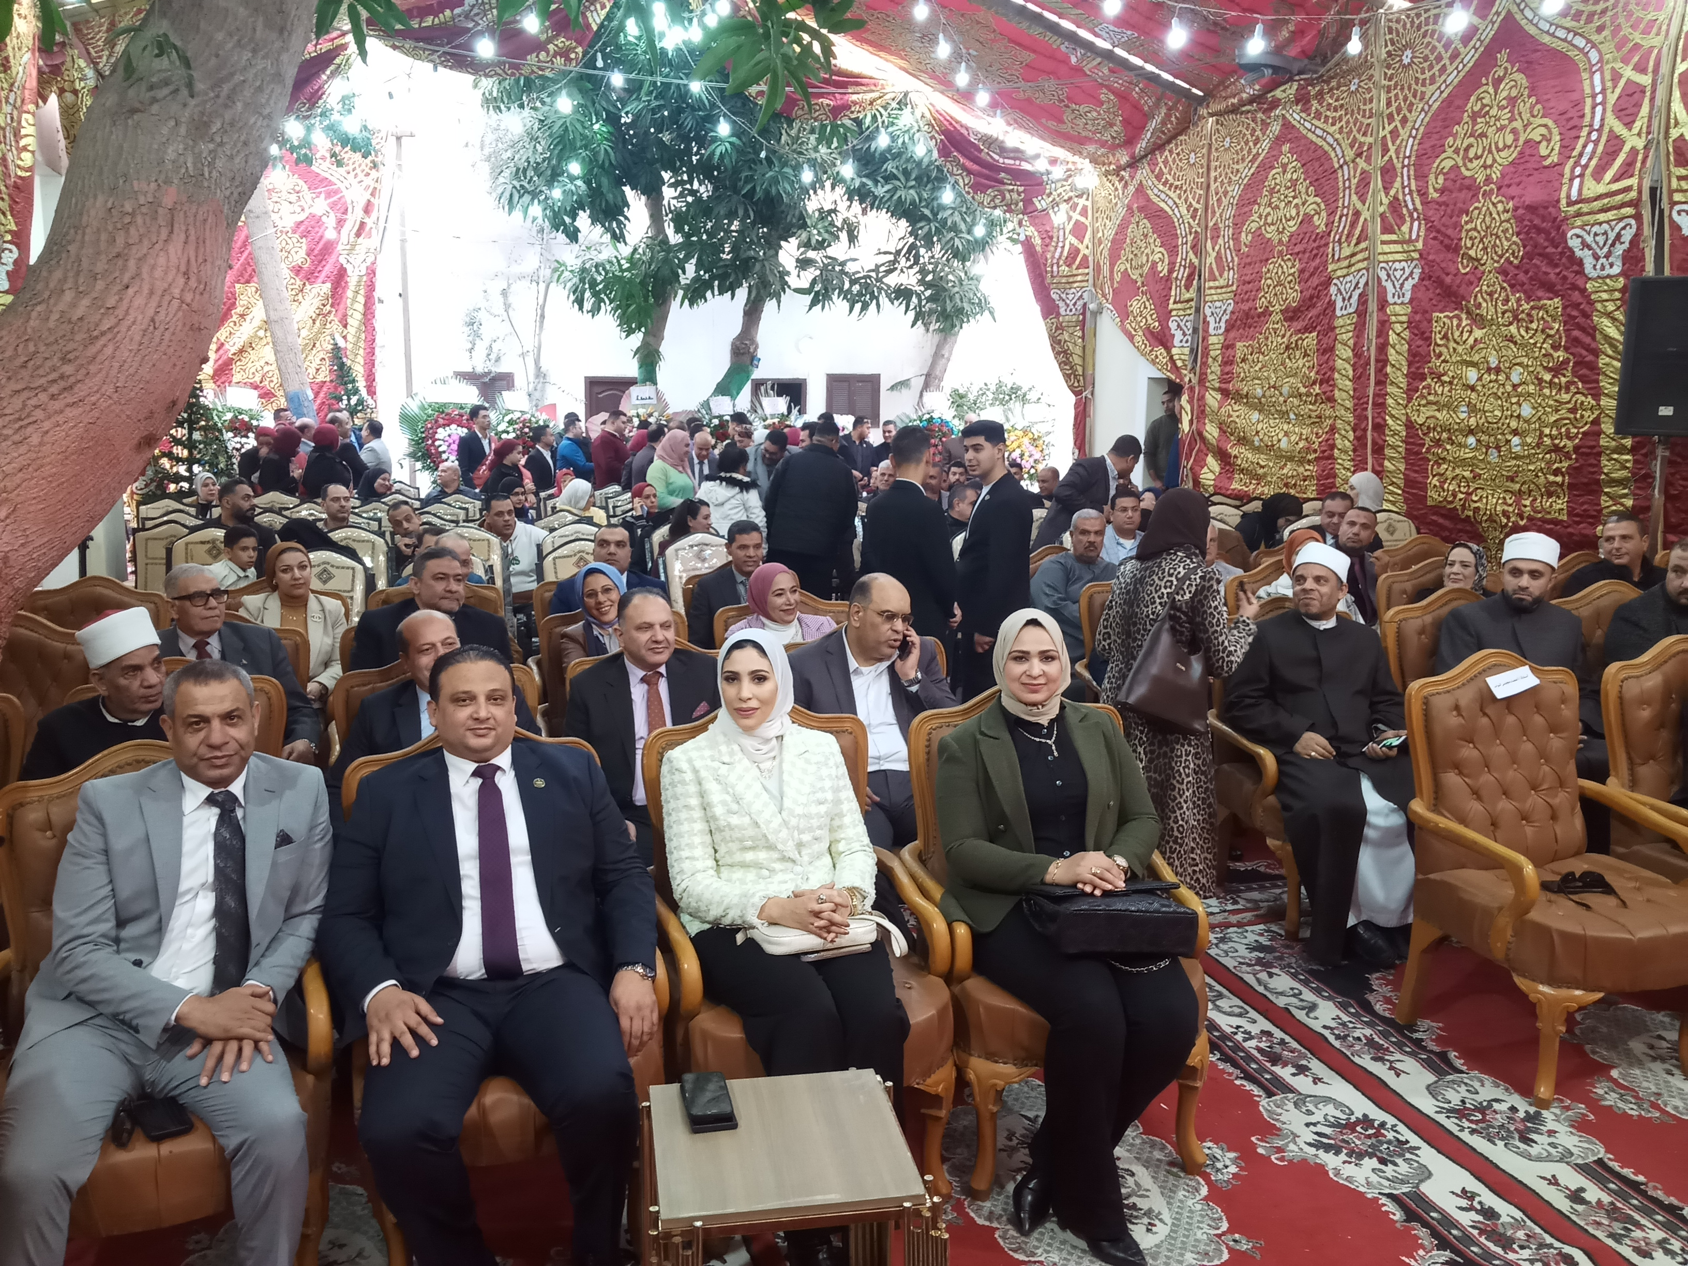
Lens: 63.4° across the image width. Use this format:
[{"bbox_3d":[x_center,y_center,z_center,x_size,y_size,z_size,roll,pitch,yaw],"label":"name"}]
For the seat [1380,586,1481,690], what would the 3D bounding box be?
[{"bbox_3d":[2.450,0.436,5.200,0.660,1.110,0.700,-2,10,-14],"label":"seat"}]

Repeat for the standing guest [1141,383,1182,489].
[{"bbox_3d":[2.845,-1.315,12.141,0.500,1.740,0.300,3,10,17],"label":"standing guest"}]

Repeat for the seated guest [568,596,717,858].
[{"bbox_3d":[-0.510,0.551,3.810,0.600,1.300,0.820,-2,10,-14],"label":"seated guest"}]

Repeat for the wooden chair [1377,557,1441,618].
[{"bbox_3d":[2.881,0.232,6.189,0.640,1.080,0.700,-1,9,-6],"label":"wooden chair"}]

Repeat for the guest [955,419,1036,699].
[{"bbox_3d":[0.664,-0.050,6.095,0.300,1.779,0.470,-3,10,-15],"label":"guest"}]

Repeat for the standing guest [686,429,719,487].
[{"bbox_3d":[-1.192,-0.925,11.833,0.500,1.640,0.330,0,9,-3],"label":"standing guest"}]

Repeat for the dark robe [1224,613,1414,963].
[{"bbox_3d":[1.644,0.489,4.730,0.600,1.080,0.710,-2,10,-10],"label":"dark robe"}]

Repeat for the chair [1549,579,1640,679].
[{"bbox_3d":[3.415,0.358,5.705,0.670,1.090,0.720,-3,10,-17],"label":"chair"}]

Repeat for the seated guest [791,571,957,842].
[{"bbox_3d":[0.167,0.499,3.863,0.600,1.320,0.820,-4,10,-20],"label":"seated guest"}]

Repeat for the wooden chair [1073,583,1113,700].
[{"bbox_3d":[1.425,0.288,6.131,0.670,1.090,0.720,-1,9,-9],"label":"wooden chair"}]

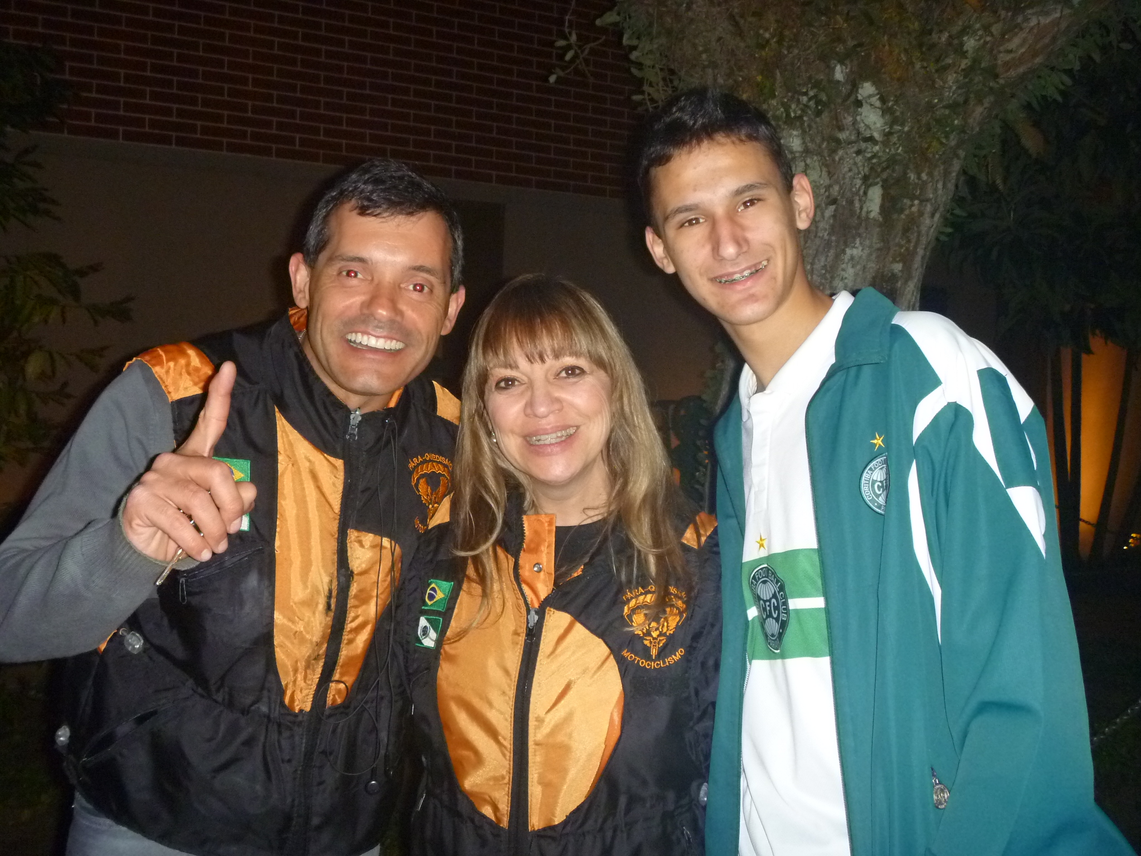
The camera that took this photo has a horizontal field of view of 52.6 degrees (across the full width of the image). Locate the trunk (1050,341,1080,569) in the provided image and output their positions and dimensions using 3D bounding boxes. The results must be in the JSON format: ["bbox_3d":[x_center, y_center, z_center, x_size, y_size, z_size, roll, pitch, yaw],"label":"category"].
[{"bbox_3d":[3.685,0.226,8.600,0.200,1.680,0.190,2,1,23],"label":"trunk"}]

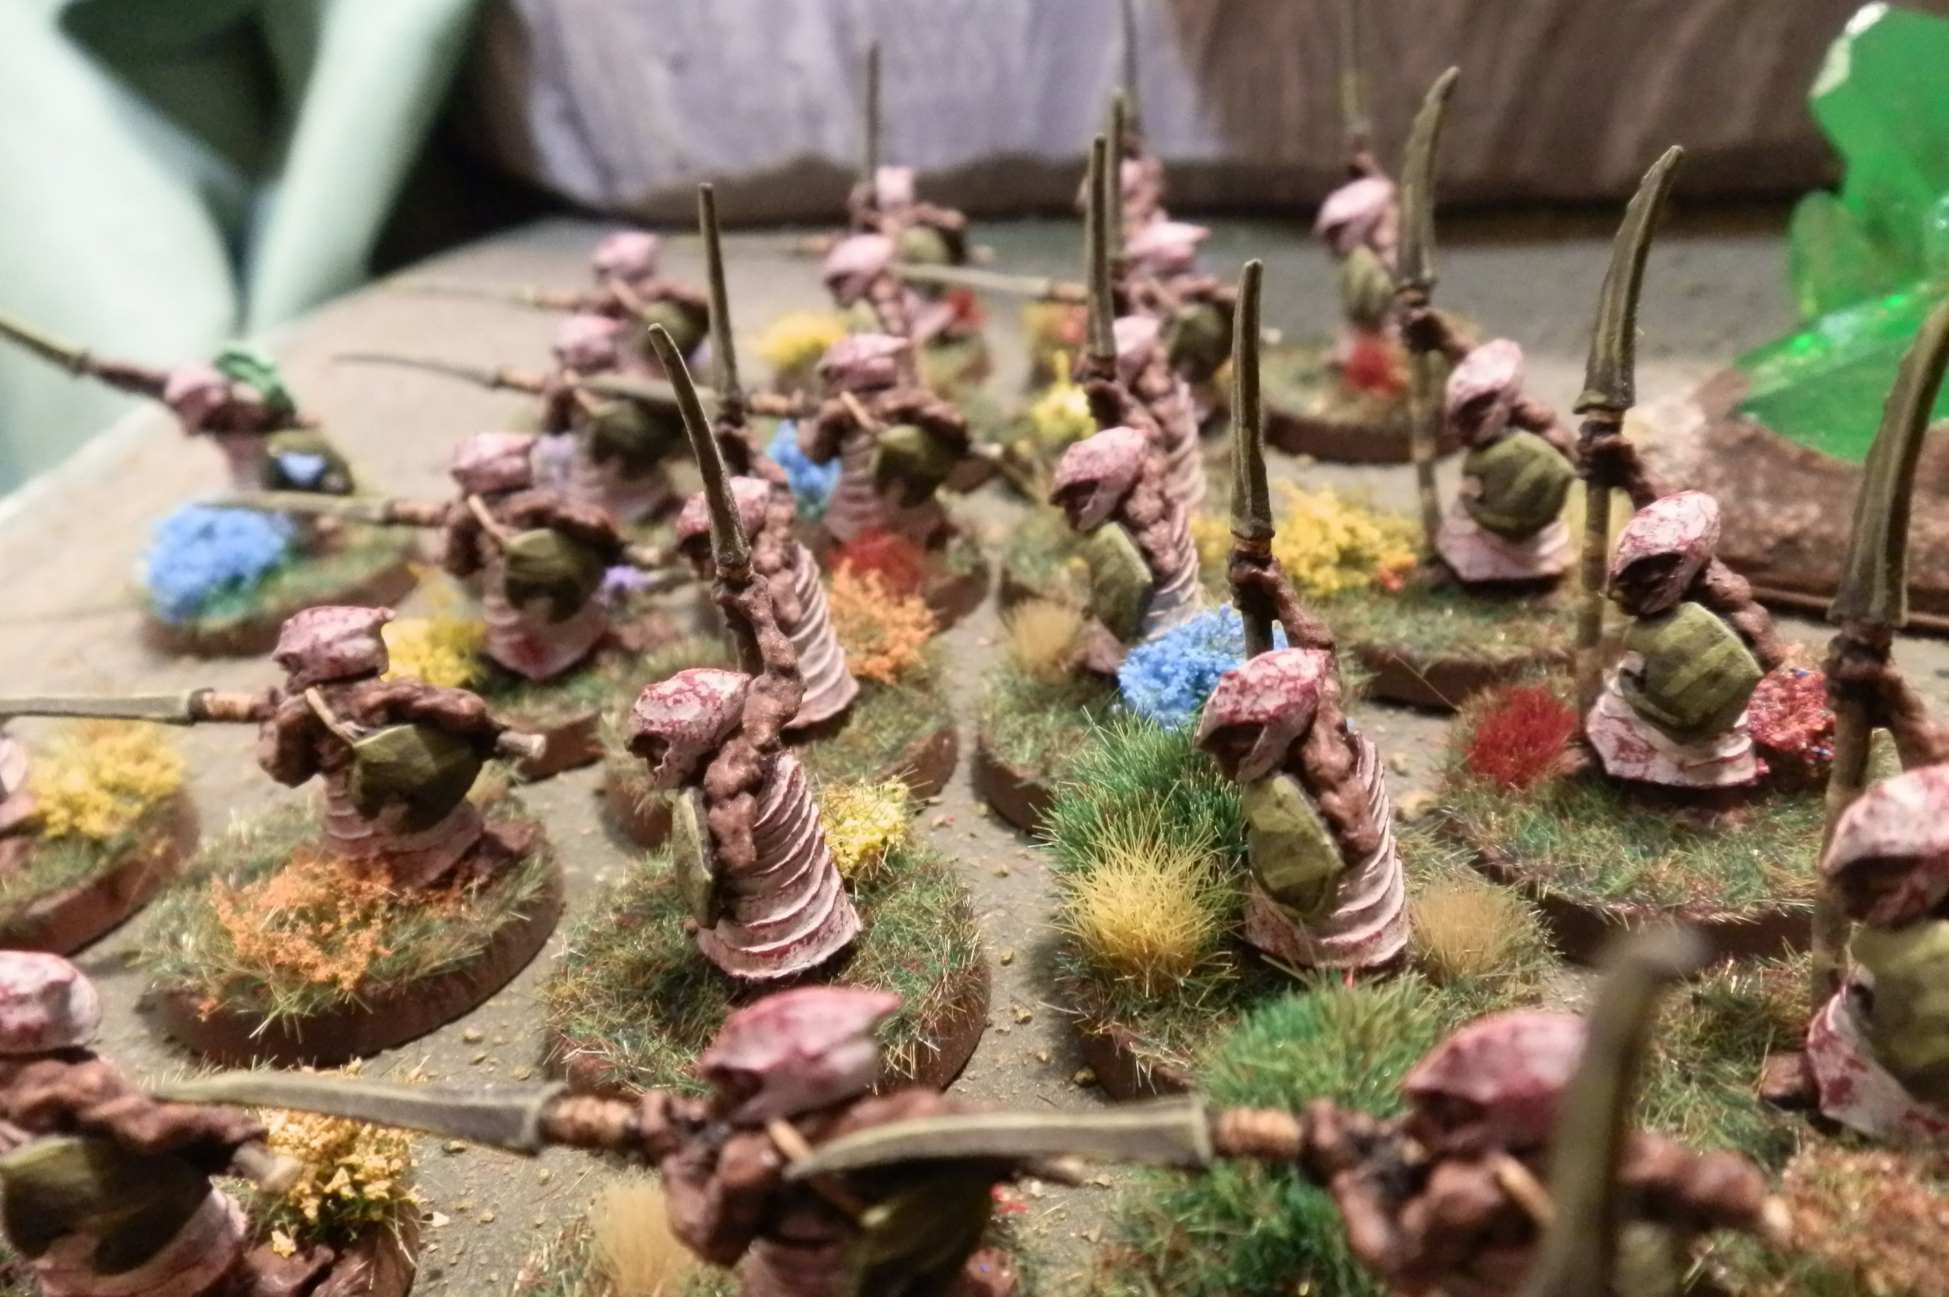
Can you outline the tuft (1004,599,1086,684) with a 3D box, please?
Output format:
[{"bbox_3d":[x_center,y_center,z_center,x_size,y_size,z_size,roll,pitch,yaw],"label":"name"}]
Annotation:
[{"bbox_3d":[0.005,-0.001,0.115,0.006,0.006,0.006,-4,30,3],"label":"tuft"}]

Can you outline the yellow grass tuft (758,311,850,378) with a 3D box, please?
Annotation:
[{"bbox_3d":[-0.017,-0.031,0.160,0.009,0.005,0.009,-7,31,0],"label":"yellow grass tuft"}]

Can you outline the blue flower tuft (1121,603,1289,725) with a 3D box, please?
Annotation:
[{"bbox_3d":[0.016,0.000,0.112,0.012,0.006,0.011,0,30,8],"label":"blue flower tuft"}]

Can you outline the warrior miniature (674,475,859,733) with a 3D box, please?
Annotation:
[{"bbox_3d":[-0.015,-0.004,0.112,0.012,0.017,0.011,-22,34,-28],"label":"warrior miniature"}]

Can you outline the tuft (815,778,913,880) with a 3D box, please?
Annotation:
[{"bbox_3d":[-0.007,0.010,0.091,0.006,0.005,0.006,-7,31,0],"label":"tuft"}]

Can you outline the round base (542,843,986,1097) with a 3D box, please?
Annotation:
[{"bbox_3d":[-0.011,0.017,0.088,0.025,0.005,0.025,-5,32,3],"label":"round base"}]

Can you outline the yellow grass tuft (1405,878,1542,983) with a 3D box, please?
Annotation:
[{"bbox_3d":[0.025,0.014,0.079,0.007,0.005,0.007,-7,31,0],"label":"yellow grass tuft"}]

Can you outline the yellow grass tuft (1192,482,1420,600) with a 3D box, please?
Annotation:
[{"bbox_3d":[0.027,-0.009,0.126,0.017,0.007,0.011,2,30,12],"label":"yellow grass tuft"}]

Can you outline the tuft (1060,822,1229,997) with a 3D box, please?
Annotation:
[{"bbox_3d":[0.009,0.014,0.086,0.009,0.007,0.009,-2,30,6],"label":"tuft"}]

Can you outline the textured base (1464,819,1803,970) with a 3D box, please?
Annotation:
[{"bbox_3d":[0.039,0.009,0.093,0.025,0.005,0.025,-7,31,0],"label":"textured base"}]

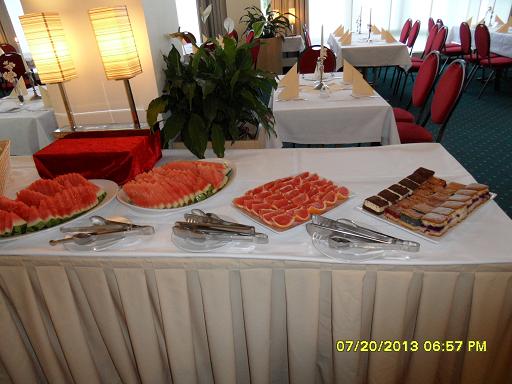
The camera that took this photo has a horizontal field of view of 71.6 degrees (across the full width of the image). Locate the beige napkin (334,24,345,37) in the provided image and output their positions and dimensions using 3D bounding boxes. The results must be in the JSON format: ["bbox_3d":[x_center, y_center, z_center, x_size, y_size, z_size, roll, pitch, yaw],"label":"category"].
[{"bbox_3d":[1.271,-2.428,5.354,0.160,0.170,0.140,-1,30,5],"label":"beige napkin"}]

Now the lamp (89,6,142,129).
[{"bbox_3d":[-0.544,-0.484,1.468,0.125,0.480,0.125,-1,29,7],"label":"lamp"}]

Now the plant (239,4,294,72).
[{"bbox_3d":[0.190,-2.312,5.766,0.860,1.280,0.800,-1,29,7],"label":"plant"}]

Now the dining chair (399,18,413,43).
[{"bbox_3d":[2.349,-2.528,6.282,0.580,0.930,0.460,-1,29,7],"label":"dining chair"}]

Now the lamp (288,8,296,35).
[{"bbox_3d":[0.685,-3.172,6.613,0.130,0.460,0.130,-1,29,7],"label":"lamp"}]

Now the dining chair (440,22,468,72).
[{"bbox_3d":[2.736,-1.923,5.077,0.520,0.900,0.450,-1,30,5],"label":"dining chair"}]

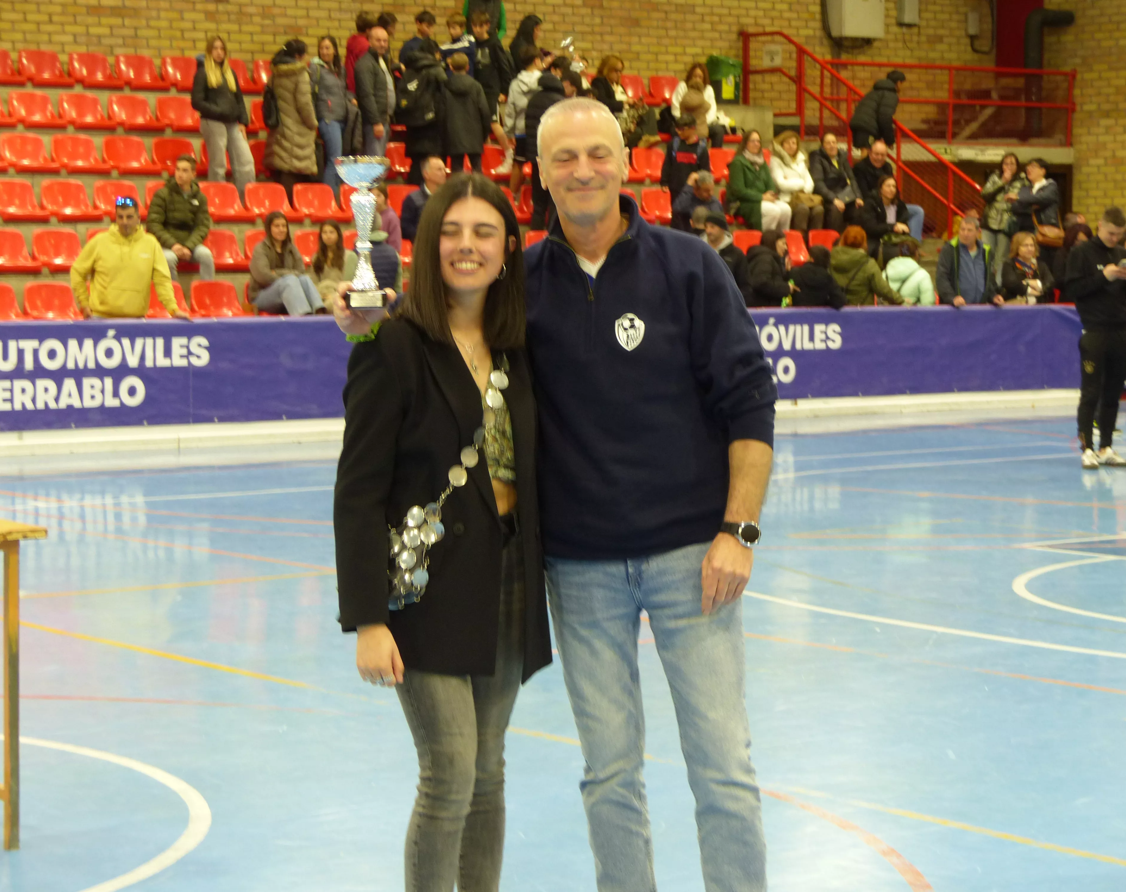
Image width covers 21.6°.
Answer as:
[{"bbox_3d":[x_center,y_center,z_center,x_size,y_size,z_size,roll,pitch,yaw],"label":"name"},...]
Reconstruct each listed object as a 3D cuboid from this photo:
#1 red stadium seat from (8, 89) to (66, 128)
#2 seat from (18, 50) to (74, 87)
[{"bbox_3d":[-4.588,-2.927,25.743,0.421,0.328,0.382,-3,5,-38],"label":"red stadium seat"},{"bbox_3d":[-4.660,-3.395,26.629,0.421,0.328,0.382,-3,5,-38],"label":"seat"}]

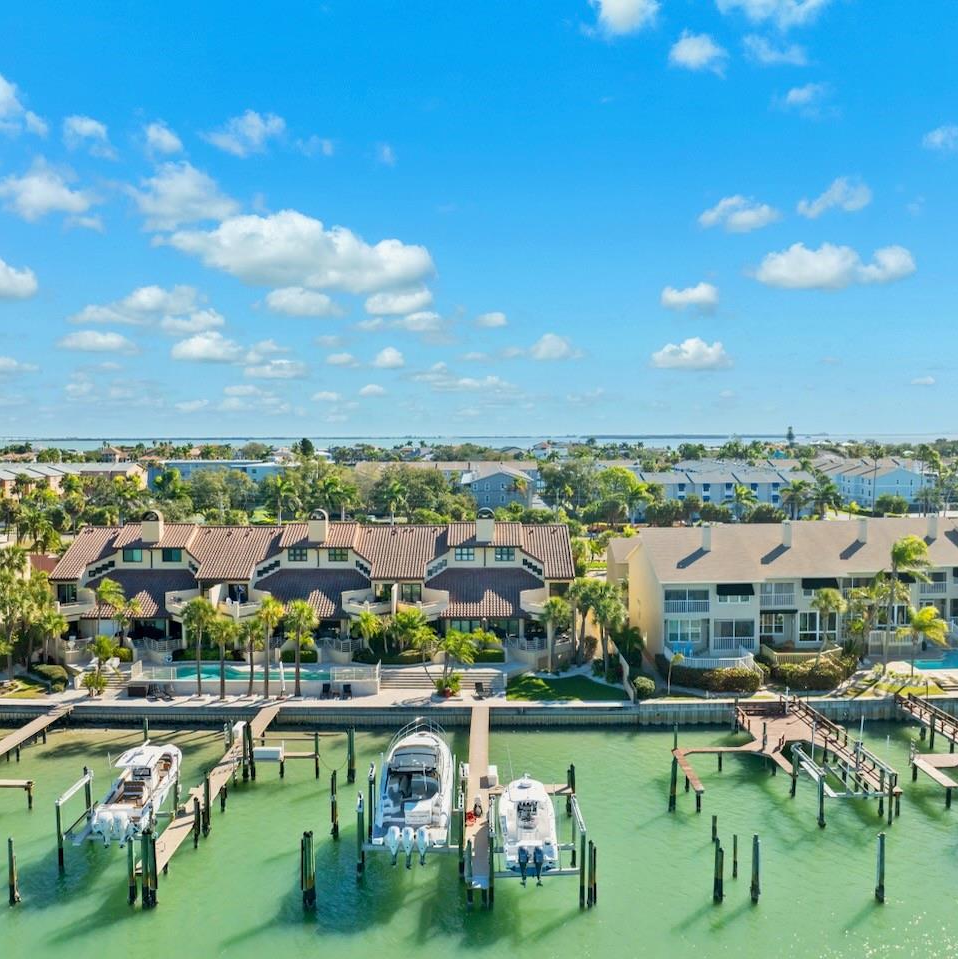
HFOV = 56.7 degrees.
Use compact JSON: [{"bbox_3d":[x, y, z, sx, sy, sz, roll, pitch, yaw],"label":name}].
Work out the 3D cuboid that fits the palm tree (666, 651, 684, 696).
[{"bbox_3d":[14.208,14.084,64.470,1.250,3.100,1.150,0,3,0],"label":"palm tree"}]

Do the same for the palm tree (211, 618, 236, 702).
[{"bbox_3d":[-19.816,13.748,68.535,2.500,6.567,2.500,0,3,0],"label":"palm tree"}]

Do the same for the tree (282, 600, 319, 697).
[{"bbox_3d":[-14.093,13.210,69.263,2.800,7.535,2.800,0,3,0],"label":"tree"}]

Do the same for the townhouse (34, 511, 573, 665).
[{"bbox_3d":[-14.700,8.733,83.200,45.400,12.600,15.800,0,3,0],"label":"townhouse"}]

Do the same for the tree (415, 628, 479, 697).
[{"bbox_3d":[-2.397,13.277,65.428,4.600,4.800,3.800,0,3,0],"label":"tree"}]

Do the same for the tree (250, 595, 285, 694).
[{"bbox_3d":[-15.178,12.118,63.966,2.350,7.400,2.300,0,3,0],"label":"tree"}]

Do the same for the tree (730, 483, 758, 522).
[{"bbox_3d":[56.434,5.048,189.990,6.200,8.100,6.000,0,3,0],"label":"tree"}]

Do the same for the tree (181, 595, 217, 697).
[{"bbox_3d":[-20.311,12.146,64.466,2.600,7.350,2.500,0,3,0],"label":"tree"}]

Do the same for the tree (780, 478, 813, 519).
[{"bbox_3d":[67.992,4.585,189.970,7.200,8.900,6.800,0,3,0],"label":"tree"}]

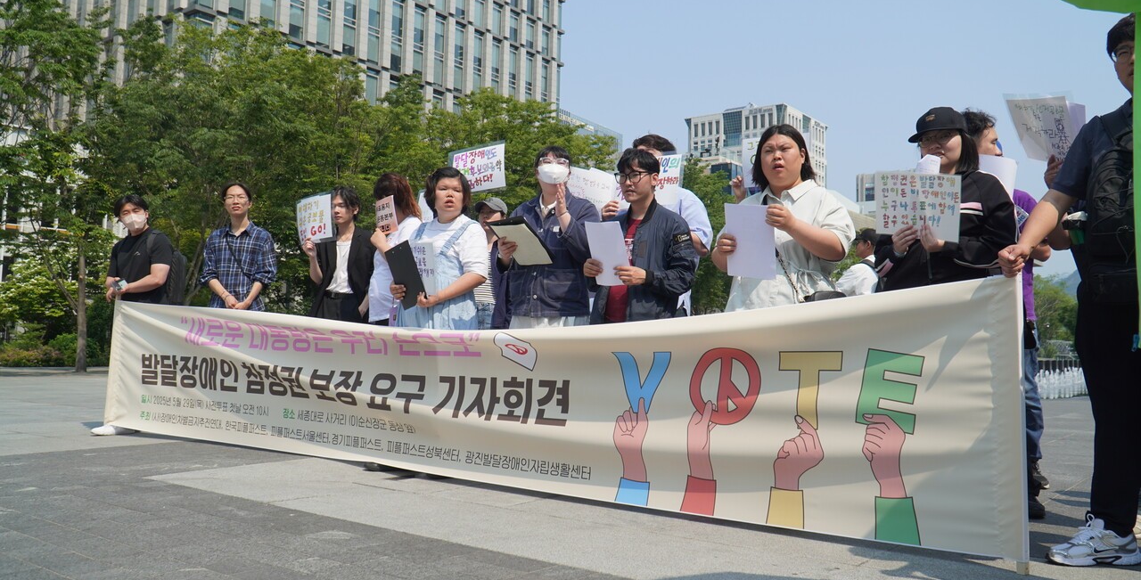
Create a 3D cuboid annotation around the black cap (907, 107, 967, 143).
[{"bbox_3d":[1.369,-0.617,3.200,0.270,0.150,0.190,4,-4,-43],"label":"black cap"}]

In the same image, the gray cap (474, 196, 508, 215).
[{"bbox_3d":[-0.530,-0.566,5.750,0.180,0.150,0.260,-1,-3,34],"label":"gray cap"}]

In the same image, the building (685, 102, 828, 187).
[{"bbox_3d":[71.093,-22.835,326.711,41.000,82.700,41.000,-1,-4,39],"label":"building"}]

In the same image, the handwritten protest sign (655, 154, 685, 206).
[{"bbox_3d":[0.403,-0.558,4.320,0.390,0.275,0.020,-1,-7,31],"label":"handwritten protest sign"}]

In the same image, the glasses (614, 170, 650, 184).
[{"bbox_3d":[0.287,-0.526,3.960,0.145,0.050,0.145,-1,2,35],"label":"glasses"}]

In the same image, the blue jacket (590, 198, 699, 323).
[{"bbox_3d":[0.344,-0.104,4.000,0.490,0.650,0.340,-1,-4,34],"label":"blue jacket"}]

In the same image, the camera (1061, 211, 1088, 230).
[{"bbox_3d":[1.885,-0.257,3.200,0.110,0.075,0.070,-2,-4,37],"label":"camera"}]

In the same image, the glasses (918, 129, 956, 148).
[{"bbox_3d":[1.392,-0.552,3.197,0.140,0.047,0.140,4,-4,-43],"label":"glasses"}]

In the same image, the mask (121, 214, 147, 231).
[{"bbox_3d":[-3.184,-0.495,6.250,0.150,0.130,0.100,1,-3,-6],"label":"mask"}]

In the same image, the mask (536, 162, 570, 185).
[{"bbox_3d":[-0.087,-0.573,4.200,0.155,0.105,0.090,1,-3,-3],"label":"mask"}]

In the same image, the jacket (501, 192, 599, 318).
[{"bbox_3d":[-0.101,-0.175,4.300,0.500,0.640,0.360,0,-3,20],"label":"jacket"}]

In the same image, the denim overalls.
[{"bbox_3d":[-0.703,0.152,4.524,0.480,1.030,0.360,-1,-3,27],"label":"denim overalls"}]

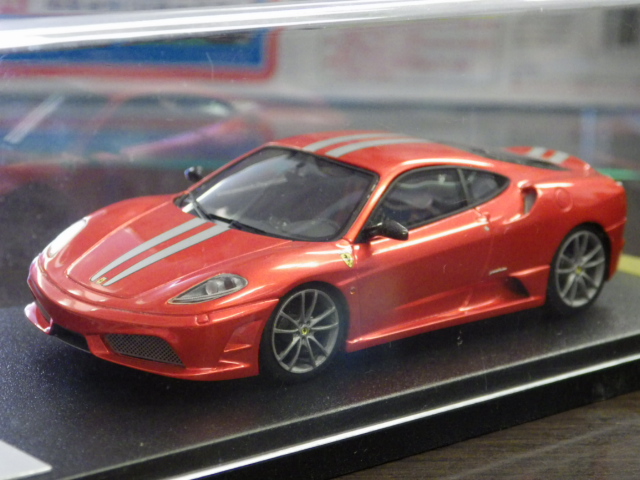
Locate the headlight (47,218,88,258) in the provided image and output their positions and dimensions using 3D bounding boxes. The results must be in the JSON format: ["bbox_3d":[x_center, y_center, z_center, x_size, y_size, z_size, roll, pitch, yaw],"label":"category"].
[{"bbox_3d":[-0.038,0.000,0.281,0.010,0.004,0.006,-10,19,-43],"label":"headlight"}]

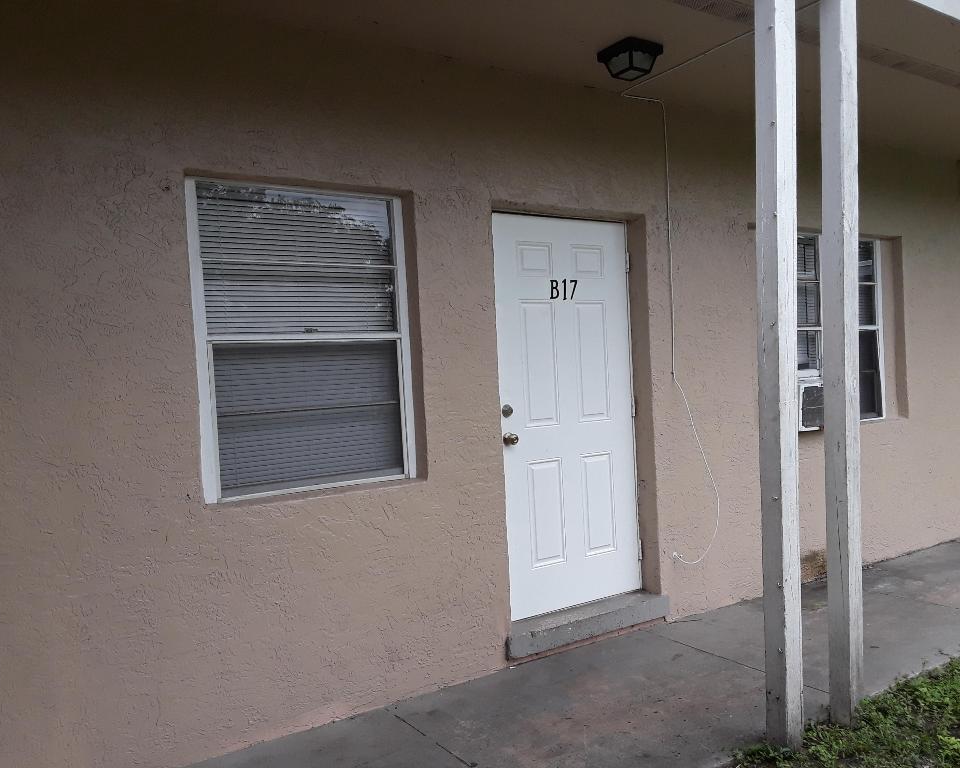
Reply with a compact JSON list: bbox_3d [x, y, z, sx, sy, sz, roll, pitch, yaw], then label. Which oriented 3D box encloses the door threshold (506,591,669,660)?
[{"bbox_3d":[0.543,1.226,4.279,1.050,0.125,0.155,-3,1,-33],"label":"door threshold"}]

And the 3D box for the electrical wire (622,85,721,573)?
[{"bbox_3d":[1.085,-0.263,4.556,0.620,2.560,0.050,-3,1,-33],"label":"electrical wire"}]

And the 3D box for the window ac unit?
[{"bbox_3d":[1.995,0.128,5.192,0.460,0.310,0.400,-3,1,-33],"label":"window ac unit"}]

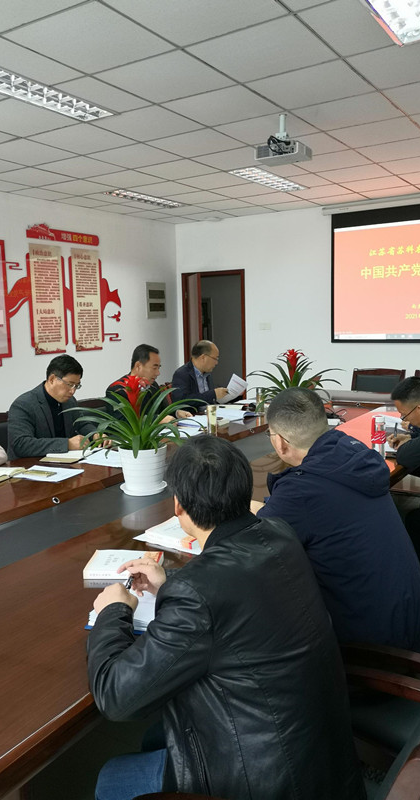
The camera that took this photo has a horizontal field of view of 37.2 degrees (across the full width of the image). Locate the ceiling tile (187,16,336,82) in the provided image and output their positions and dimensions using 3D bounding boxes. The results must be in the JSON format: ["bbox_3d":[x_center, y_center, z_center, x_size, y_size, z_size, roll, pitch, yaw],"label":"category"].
[{"bbox_3d":[0.268,-1.741,3.106,0.600,0.020,0.600,4,9,32],"label":"ceiling tile"}]

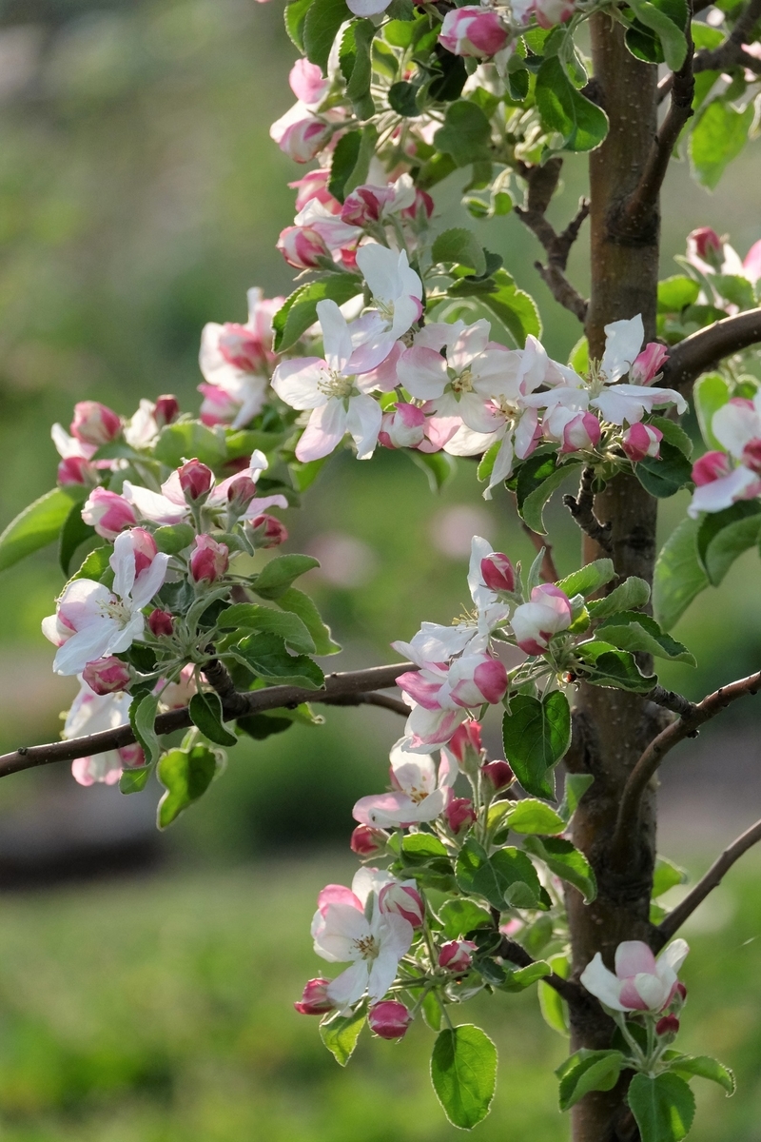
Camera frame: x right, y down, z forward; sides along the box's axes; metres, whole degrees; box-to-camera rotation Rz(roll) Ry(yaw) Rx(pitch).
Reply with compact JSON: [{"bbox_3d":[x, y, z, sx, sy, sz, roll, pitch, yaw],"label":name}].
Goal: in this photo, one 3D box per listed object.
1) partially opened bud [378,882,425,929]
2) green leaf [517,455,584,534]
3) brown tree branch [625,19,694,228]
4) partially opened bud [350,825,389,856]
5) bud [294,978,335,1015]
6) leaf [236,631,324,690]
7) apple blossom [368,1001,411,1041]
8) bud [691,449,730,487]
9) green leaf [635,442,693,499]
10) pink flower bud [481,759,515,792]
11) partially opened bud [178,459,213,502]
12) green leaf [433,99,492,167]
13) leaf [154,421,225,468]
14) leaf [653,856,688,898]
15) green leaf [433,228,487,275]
[{"bbox_3d":[0.007,0.106,2.180,0.013,0.015,0.013,-32,18,0],"label":"partially opened bud"},{"bbox_3d":[0.060,-0.027,2.420,0.013,0.028,0.018,28,0,-33],"label":"green leaf"},{"bbox_3d":[0.091,-0.145,2.230,0.014,0.070,0.022,13,15,0],"label":"brown tree branch"},{"bbox_3d":[-0.003,0.093,2.350,0.014,0.011,0.011,13,0,-15],"label":"partially opened bud"},{"bbox_3d":[-0.022,0.149,2.400,0.015,0.013,0.013,-12,0,-12],"label":"bud"},{"bbox_3d":[-0.035,0.032,2.410,0.035,0.011,0.022,20,42,14],"label":"leaf"},{"bbox_3d":[0.003,0.157,2.390,0.015,0.014,0.014,-22,-17,-34],"label":"apple blossom"},{"bbox_3d":[0.108,-0.034,2.230,0.014,0.012,0.012,-21,0,-25],"label":"bud"},{"bbox_3d":[0.100,-0.035,2.410,0.026,0.021,0.008,22,-28,12],"label":"green leaf"},{"bbox_3d":[0.042,0.072,2.420,0.011,0.012,0.011,24,6,0],"label":"pink flower bud"},{"bbox_3d":[-0.059,-0.029,2.190,0.011,0.014,0.011,0,12,0],"label":"partially opened bud"},{"bbox_3d":[0.029,-0.157,2.450,0.020,0.026,0.008,-5,-24,-2],"label":"green leaf"},{"bbox_3d":[-0.060,-0.040,2.150,0.026,0.016,0.005,3,-37,-6],"label":"leaf"},{"bbox_3d":[0.095,0.101,2.270,0.017,0.015,0.012,1,5,0],"label":"leaf"},{"bbox_3d":[0.024,-0.099,2.130,0.021,0.007,0.016,25,36,-20],"label":"green leaf"}]

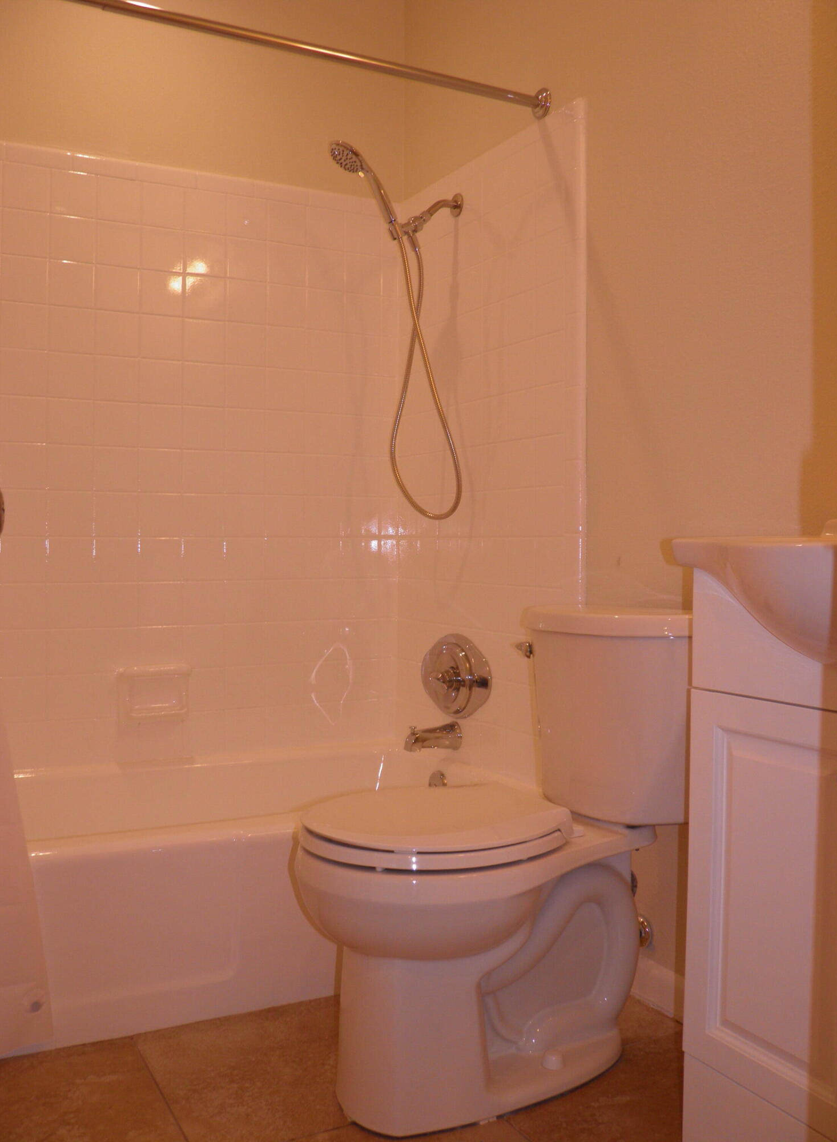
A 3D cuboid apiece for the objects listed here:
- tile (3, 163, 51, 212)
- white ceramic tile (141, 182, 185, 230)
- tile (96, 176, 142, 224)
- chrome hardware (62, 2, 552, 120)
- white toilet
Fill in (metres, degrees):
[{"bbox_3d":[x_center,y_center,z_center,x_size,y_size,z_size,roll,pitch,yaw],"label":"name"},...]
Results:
[{"bbox_3d":[-0.908,-0.886,2.292,0.108,0.108,0.009,-1,2,-28],"label":"tile"},{"bbox_3d":[-0.631,-0.899,2.438,0.108,0.108,0.009,-1,2,-28],"label":"white ceramic tile"},{"bbox_3d":[-0.724,-0.894,2.389,0.108,0.108,0.009,-1,2,-28],"label":"tile"},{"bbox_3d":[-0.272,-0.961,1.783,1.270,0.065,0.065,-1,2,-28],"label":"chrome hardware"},{"bbox_3d":[0.146,0.437,1.578,0.715,0.760,0.460,-1,2,-28],"label":"white toilet"}]

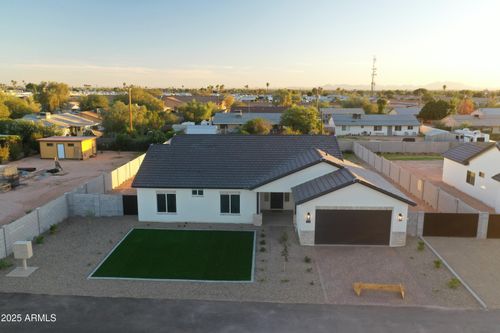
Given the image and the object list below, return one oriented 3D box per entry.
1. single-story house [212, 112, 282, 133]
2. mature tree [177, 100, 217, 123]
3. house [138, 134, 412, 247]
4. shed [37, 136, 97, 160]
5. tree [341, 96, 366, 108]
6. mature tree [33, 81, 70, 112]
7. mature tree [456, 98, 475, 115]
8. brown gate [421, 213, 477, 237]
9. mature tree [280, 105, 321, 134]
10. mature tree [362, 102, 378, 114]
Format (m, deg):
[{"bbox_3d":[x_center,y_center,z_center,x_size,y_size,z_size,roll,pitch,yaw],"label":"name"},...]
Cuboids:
[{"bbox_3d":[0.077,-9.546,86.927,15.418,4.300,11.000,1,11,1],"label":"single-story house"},{"bbox_3d":[-14.134,-14.257,104.255,10.460,6.534,9.937,1,11,2],"label":"mature tree"},{"bbox_3d":[1.063,0.524,33.941,19.300,5.700,19.000,0,11,2],"label":"house"},{"bbox_3d":[-27.135,-2.919,58.367,6.700,2.900,5.000,1,11,5],"label":"shed"},{"bbox_3d":[36.876,-21.099,138.528,8.910,6.878,8.464,1,11,2],"label":"tree"},{"bbox_3d":[-59.754,-19.675,118.218,11.140,12.360,11.140,0,11,2],"label":"mature tree"},{"bbox_3d":[68.332,-17.992,123.821,5.575,6.919,5.296,1,11,2],"label":"mature tree"},{"bbox_3d":[13.764,4.025,26.532,3.680,1.720,0.100,1,11,2],"label":"brown gate"},{"bbox_3d":[10.062,-8.953,78.506,7.910,6.860,7.910,0,11,2],"label":"mature tree"},{"bbox_3d":[37.633,-17.114,121.968,5.000,5.870,5.000,0,11,2],"label":"mature tree"}]

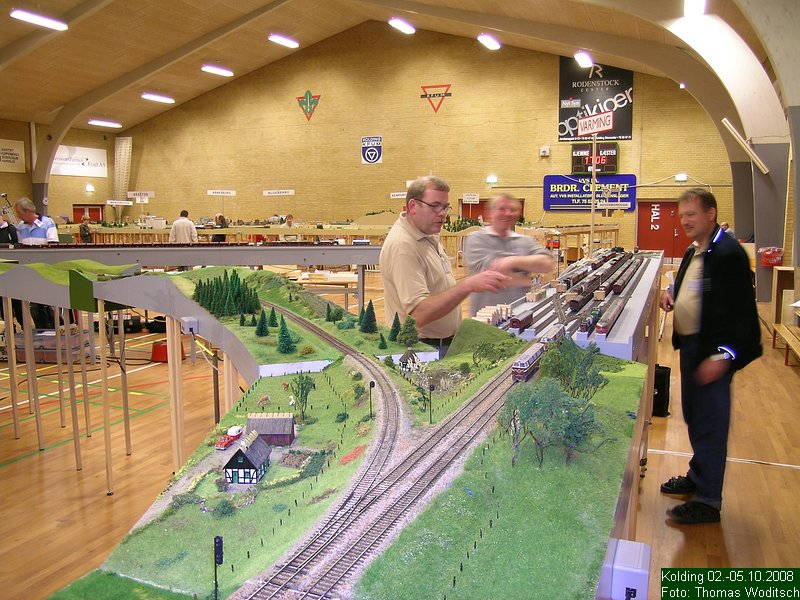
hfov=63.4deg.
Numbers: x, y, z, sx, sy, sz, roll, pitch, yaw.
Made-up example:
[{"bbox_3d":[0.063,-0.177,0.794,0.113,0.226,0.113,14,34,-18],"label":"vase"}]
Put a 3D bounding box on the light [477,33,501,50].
[{"bbox_3d":[2.831,-8.134,20.442,0.280,0.110,1.500,3,8,23],"label":"light"}]

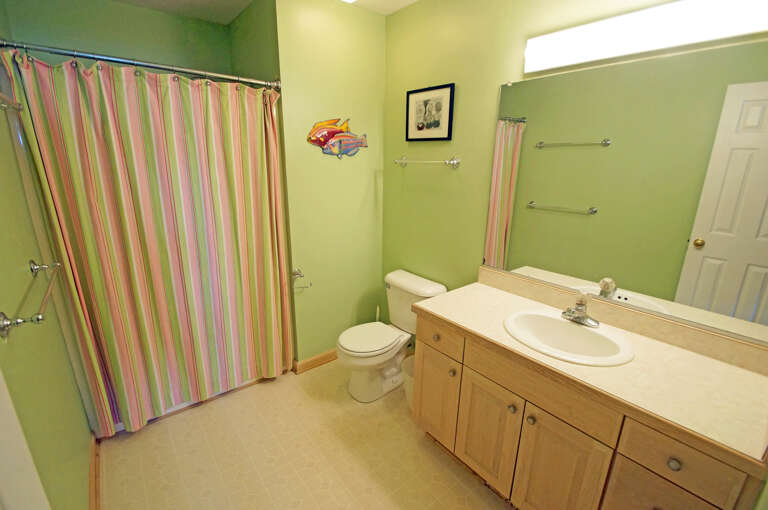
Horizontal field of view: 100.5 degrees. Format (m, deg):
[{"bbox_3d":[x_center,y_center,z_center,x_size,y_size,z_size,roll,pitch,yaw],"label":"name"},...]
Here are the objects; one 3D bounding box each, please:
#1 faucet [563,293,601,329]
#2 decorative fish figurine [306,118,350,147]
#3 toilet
[{"bbox_3d":[0.896,0.250,1.454,0.122,0.130,0.152,-13,21,-40],"label":"faucet"},{"bbox_3d":[-0.349,-0.795,2.075,0.332,0.188,0.035,-13,21,-40],"label":"decorative fish figurine"},{"bbox_3d":[0.030,0.552,2.204,0.680,0.690,0.450,-13,21,-40],"label":"toilet"}]

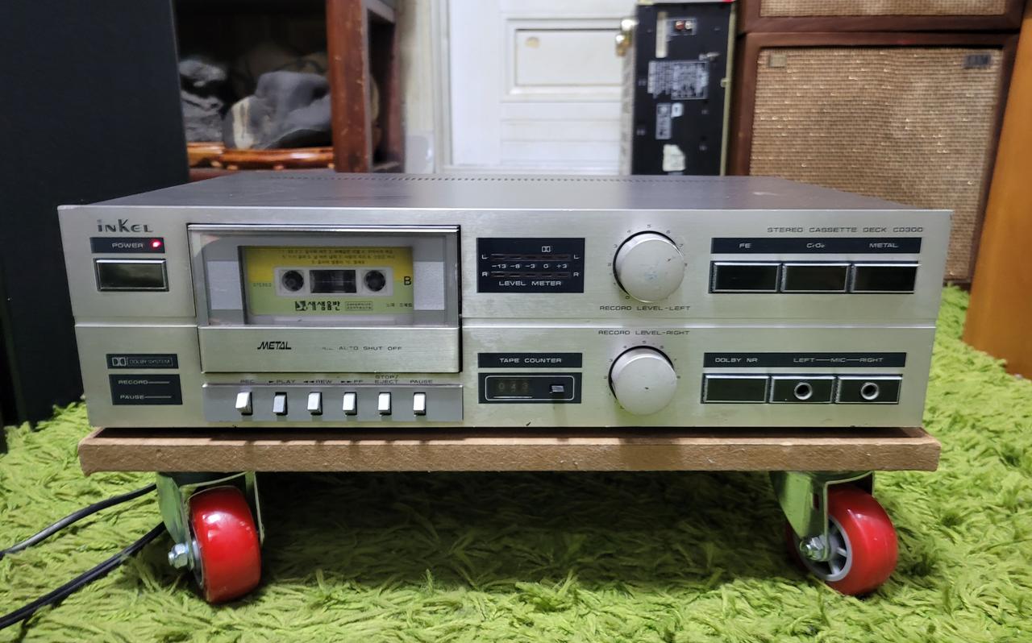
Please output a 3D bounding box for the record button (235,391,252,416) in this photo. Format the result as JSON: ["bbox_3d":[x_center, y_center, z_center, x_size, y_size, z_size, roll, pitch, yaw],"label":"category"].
[{"bbox_3d":[-0.140,0.043,0.399,0.006,0.012,0.008,0,13,-1],"label":"record button"}]

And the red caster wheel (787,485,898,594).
[{"bbox_3d":[0.189,0.126,0.452,0.029,0.064,0.064,-6,15,-25],"label":"red caster wheel"}]

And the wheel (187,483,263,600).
[{"bbox_3d":[-0.168,0.127,0.442,0.029,0.064,0.064,-8,16,-30],"label":"wheel"}]

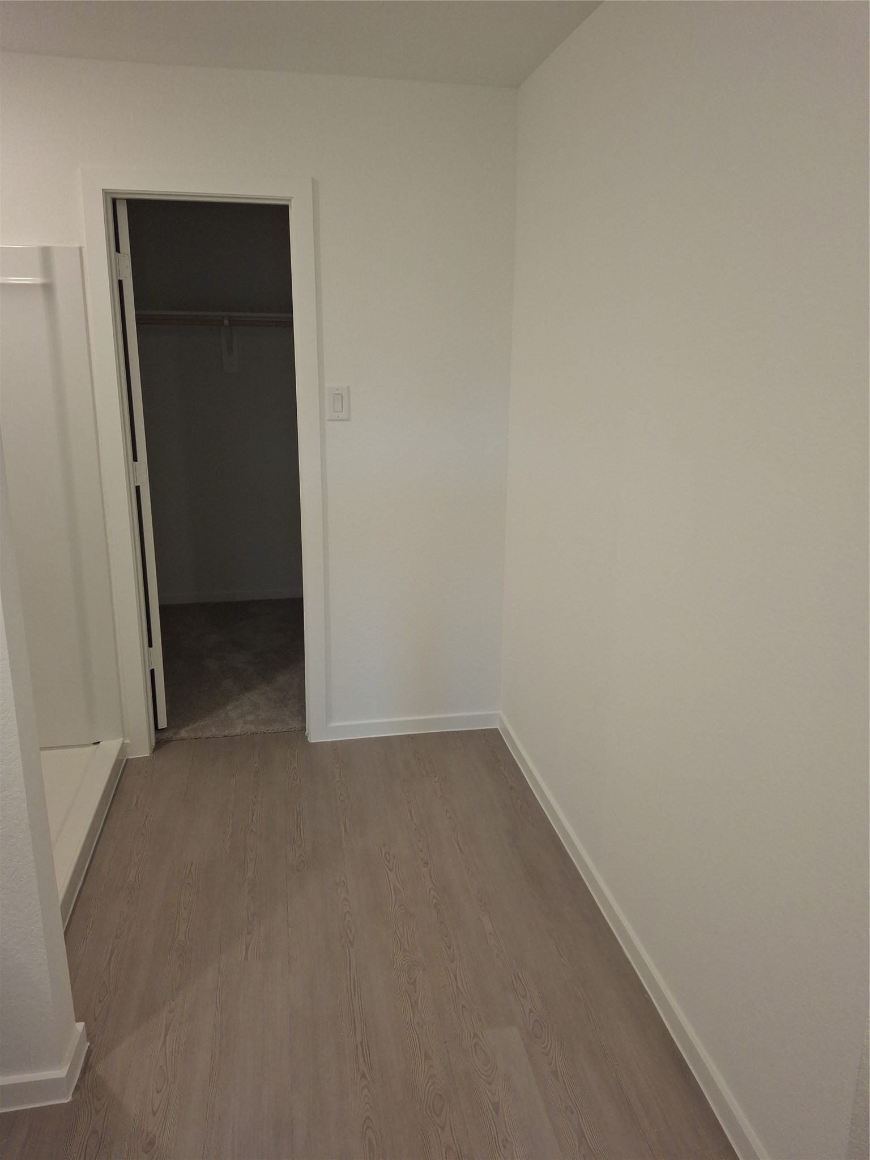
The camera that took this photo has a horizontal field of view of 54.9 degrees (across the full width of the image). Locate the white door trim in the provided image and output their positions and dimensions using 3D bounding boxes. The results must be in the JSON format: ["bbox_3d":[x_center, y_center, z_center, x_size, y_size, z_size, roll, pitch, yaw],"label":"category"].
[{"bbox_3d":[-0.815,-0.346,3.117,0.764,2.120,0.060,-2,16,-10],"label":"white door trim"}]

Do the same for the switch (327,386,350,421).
[{"bbox_3d":[-0.356,-0.652,3.098,0.076,0.121,0.010,-2,16,-10],"label":"switch"}]

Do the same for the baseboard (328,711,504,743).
[{"bbox_3d":[-0.088,0.613,3.514,0.735,0.078,0.018,-2,16,-10],"label":"baseboard"}]

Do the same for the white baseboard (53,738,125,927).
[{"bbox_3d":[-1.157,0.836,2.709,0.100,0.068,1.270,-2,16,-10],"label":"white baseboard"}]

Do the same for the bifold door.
[{"bbox_3d":[-1.262,-0.424,3.430,0.042,2.030,0.600,-8,18,-29],"label":"bifold door"}]

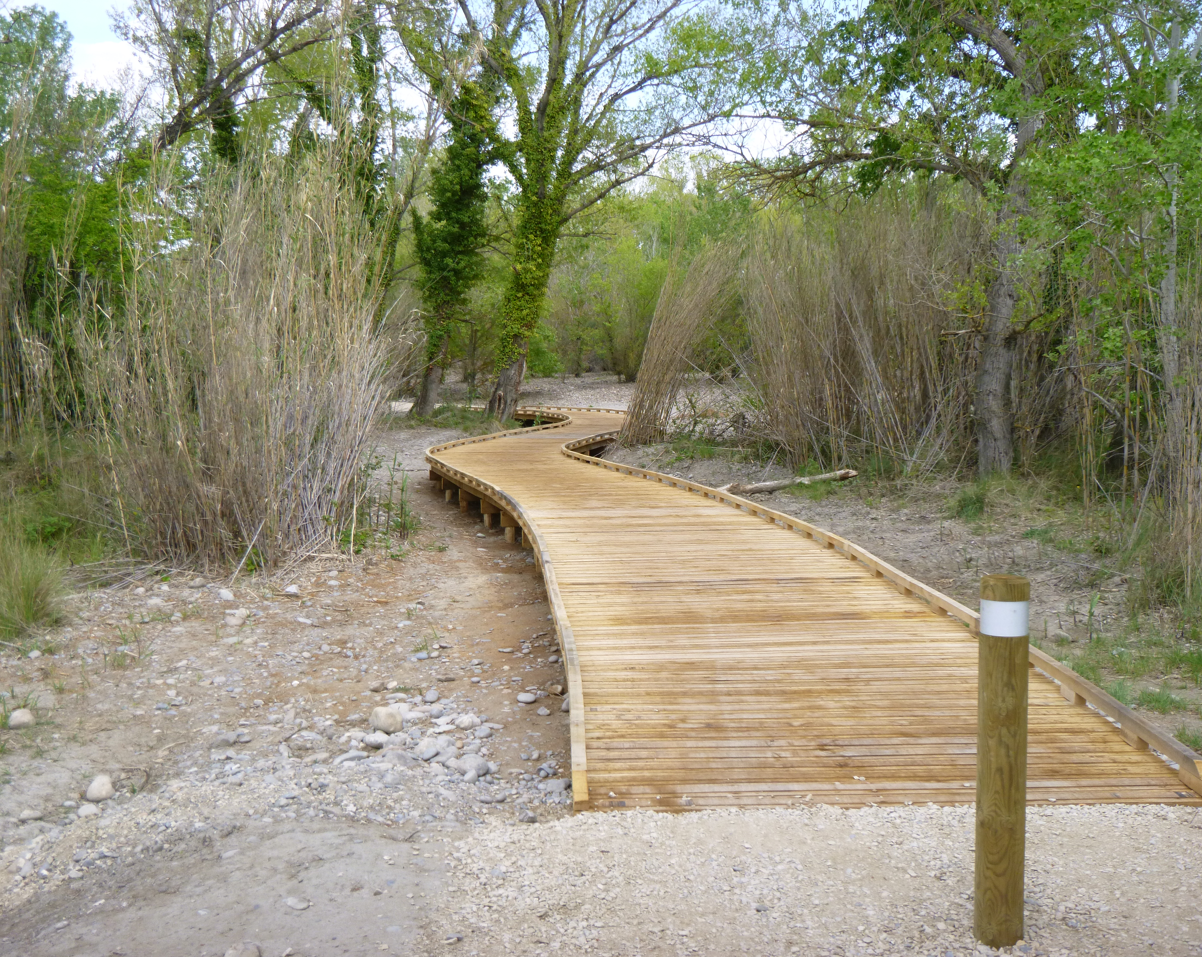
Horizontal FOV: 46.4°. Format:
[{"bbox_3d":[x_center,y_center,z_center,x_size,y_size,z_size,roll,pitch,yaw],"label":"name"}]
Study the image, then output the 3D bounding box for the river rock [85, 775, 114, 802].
[{"bbox_3d":[-1.786,1.102,4.989,0.110,0.099,0.105,-2,5,-20],"label":"river rock"}]

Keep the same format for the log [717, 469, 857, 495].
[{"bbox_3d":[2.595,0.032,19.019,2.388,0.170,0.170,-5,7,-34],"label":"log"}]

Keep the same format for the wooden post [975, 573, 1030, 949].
[{"bbox_3d":[1.021,0.717,3.564,0.127,0.932,0.127,1,5,16],"label":"wooden post"}]

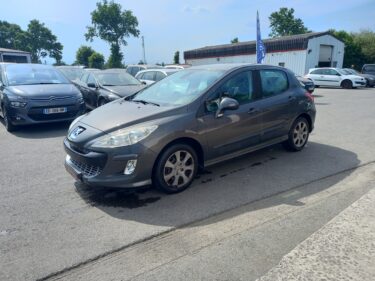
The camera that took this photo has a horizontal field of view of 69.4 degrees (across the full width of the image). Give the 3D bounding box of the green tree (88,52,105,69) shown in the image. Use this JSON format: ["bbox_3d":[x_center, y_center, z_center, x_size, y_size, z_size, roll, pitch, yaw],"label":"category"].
[{"bbox_3d":[-14.224,-11.614,42.417,2.471,4.145,2.471,-7,16,-24],"label":"green tree"}]

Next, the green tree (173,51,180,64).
[{"bbox_3d":[-2.026,-14.914,52.940,1.600,4.926,1.600,-1,15,0],"label":"green tree"}]

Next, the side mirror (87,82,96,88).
[{"bbox_3d":[-2.726,-1.518,7.580,0.240,0.170,0.160,-14,19,-40],"label":"side mirror"}]

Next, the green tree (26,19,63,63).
[{"bbox_3d":[-23.919,-15.157,45.610,6.029,9.531,6.029,-7,16,-24],"label":"green tree"}]

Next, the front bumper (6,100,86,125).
[{"bbox_3d":[-3.275,-0.663,6.603,1.830,0.550,0.600,-14,19,-40],"label":"front bumper"}]

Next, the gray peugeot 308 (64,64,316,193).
[{"bbox_3d":[0.331,-0.446,4.396,4.280,1.500,1.880,-12,18,-36],"label":"gray peugeot 308"}]

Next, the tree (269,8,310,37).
[{"bbox_3d":[17.220,-16.991,47.314,7.200,11.148,7.200,-1,15,0],"label":"tree"}]

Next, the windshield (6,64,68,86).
[{"bbox_3d":[-3.954,-1.688,7.072,1.500,0.540,0.780,-13,19,-40],"label":"windshield"}]

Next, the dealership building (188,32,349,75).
[{"bbox_3d":[8.804,-11.294,38.250,8.500,5.300,22.300,-11,18,-34],"label":"dealership building"}]

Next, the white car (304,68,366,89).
[{"bbox_3d":[10.698,-4.630,19.727,1.820,1.460,4.210,-12,18,-35],"label":"white car"}]

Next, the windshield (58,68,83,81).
[{"bbox_3d":[-5.311,-2.974,12.236,1.450,0.520,0.750,-12,19,-38],"label":"windshield"}]

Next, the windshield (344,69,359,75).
[{"bbox_3d":[13.628,-5.709,22.495,1.400,0.450,0.700,-12,19,-38],"label":"windshield"}]

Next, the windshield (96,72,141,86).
[{"bbox_3d":[-2.297,-1.988,8.755,1.450,0.420,0.800,-13,19,-40],"label":"windshield"}]

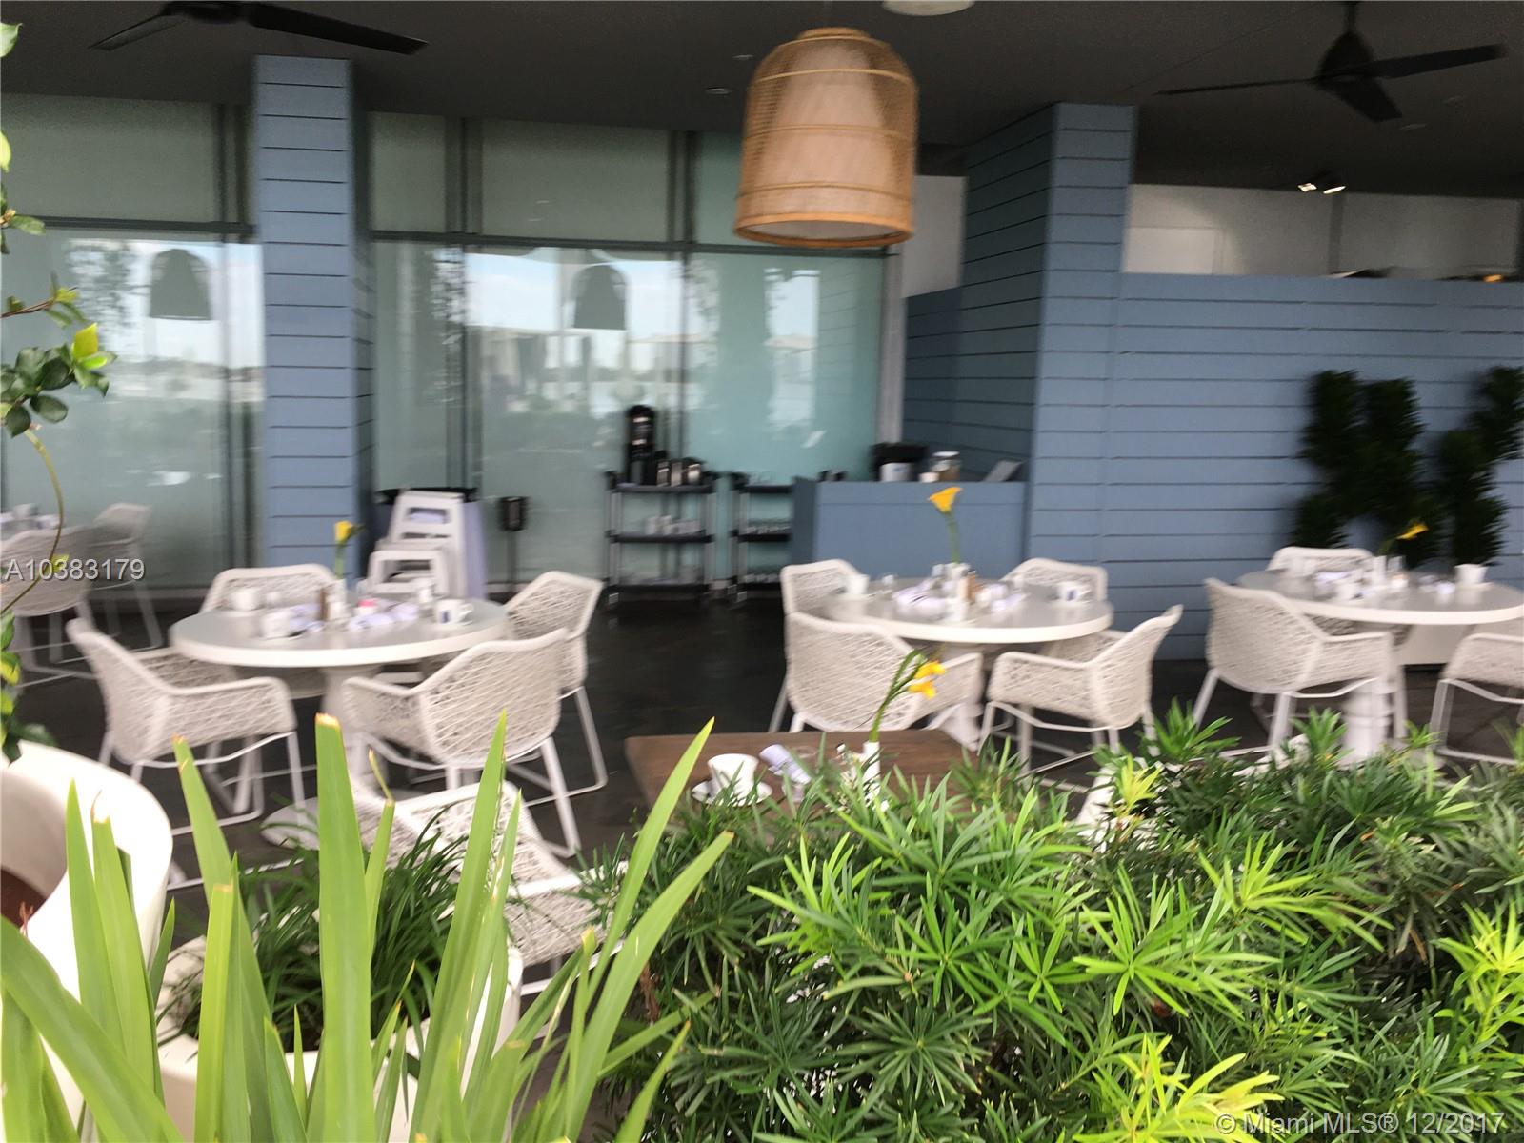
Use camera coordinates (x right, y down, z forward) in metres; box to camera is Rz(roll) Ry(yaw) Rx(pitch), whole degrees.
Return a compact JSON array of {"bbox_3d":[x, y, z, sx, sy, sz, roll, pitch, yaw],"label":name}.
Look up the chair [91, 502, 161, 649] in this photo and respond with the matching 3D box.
[{"bbox_3d":[-3.961,0.041,7.531,0.621,0.808,0.606,6,10,35],"label":"chair"}]

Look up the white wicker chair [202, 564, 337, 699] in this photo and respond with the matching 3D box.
[{"bbox_3d":[-1.884,0.436,5.113,0.640,0.820,0.610,-5,10,-33],"label":"white wicker chair"}]

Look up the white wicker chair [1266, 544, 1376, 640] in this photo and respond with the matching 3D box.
[{"bbox_3d":[2.843,0.326,6.372,0.640,0.820,0.610,2,9,9],"label":"white wicker chair"}]

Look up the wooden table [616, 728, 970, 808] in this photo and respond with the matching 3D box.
[{"bbox_3d":[0.124,0.815,2.754,0.778,0.752,0.788,-1,9,-9],"label":"wooden table"}]

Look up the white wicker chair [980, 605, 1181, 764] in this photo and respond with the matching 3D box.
[{"bbox_3d":[1.187,0.496,4.747,0.606,0.808,0.621,6,10,32],"label":"white wicker chair"}]

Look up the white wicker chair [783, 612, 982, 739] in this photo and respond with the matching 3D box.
[{"bbox_3d":[0.408,0.512,4.604,0.621,0.808,0.606,7,10,36],"label":"white wicker chair"}]

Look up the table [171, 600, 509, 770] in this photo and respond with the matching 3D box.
[{"bbox_3d":[-1.464,0.533,4.555,1.131,0.752,1.131,0,9,0],"label":"table"}]

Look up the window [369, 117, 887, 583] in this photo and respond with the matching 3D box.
[{"bbox_3d":[-0.929,-1.574,9.521,3.821,3.344,0.120,-1,9,-11],"label":"window"}]

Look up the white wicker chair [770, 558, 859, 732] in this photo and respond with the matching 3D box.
[{"bbox_3d":[0.434,0.399,5.616,0.640,0.820,0.610,-7,11,-42],"label":"white wicker chair"}]

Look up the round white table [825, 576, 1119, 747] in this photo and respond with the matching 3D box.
[{"bbox_3d":[0.815,0.495,5.216,1.150,0.761,1.150,1,8,0],"label":"round white table"}]

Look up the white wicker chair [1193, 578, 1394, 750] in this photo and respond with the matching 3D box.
[{"bbox_3d":[2.147,0.430,5.236,0.606,0.808,0.621,-3,9,-24],"label":"white wicker chair"}]

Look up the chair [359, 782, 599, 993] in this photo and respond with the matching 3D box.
[{"bbox_3d":[-0.624,0.775,2.792,0.606,0.808,0.621,-5,10,-34],"label":"chair"}]

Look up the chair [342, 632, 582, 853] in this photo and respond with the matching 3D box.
[{"bbox_3d":[-1.003,0.572,4.300,0.610,0.820,0.640,7,11,37],"label":"chair"}]

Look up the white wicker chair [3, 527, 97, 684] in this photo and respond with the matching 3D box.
[{"bbox_3d":[-3.872,0.173,6.659,0.610,0.820,0.640,4,9,18],"label":"white wicker chair"}]

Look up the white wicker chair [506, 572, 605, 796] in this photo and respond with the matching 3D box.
[{"bbox_3d":[-0.970,0.440,5.014,0.621,0.808,0.606,9,12,43],"label":"white wicker chair"}]

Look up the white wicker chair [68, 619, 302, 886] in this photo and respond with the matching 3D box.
[{"bbox_3d":[-1.927,0.557,4.298,0.610,0.820,0.640,-6,11,-39],"label":"white wicker chair"}]

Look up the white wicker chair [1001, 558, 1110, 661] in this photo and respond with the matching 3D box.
[{"bbox_3d":[1.144,0.381,5.514,0.621,0.808,0.606,9,12,43],"label":"white wicker chair"}]

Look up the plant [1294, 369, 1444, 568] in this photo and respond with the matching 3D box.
[{"bbox_3d":[3.584,-0.543,7.556,0.820,1.261,0.420,-1,9,-11],"label":"plant"}]

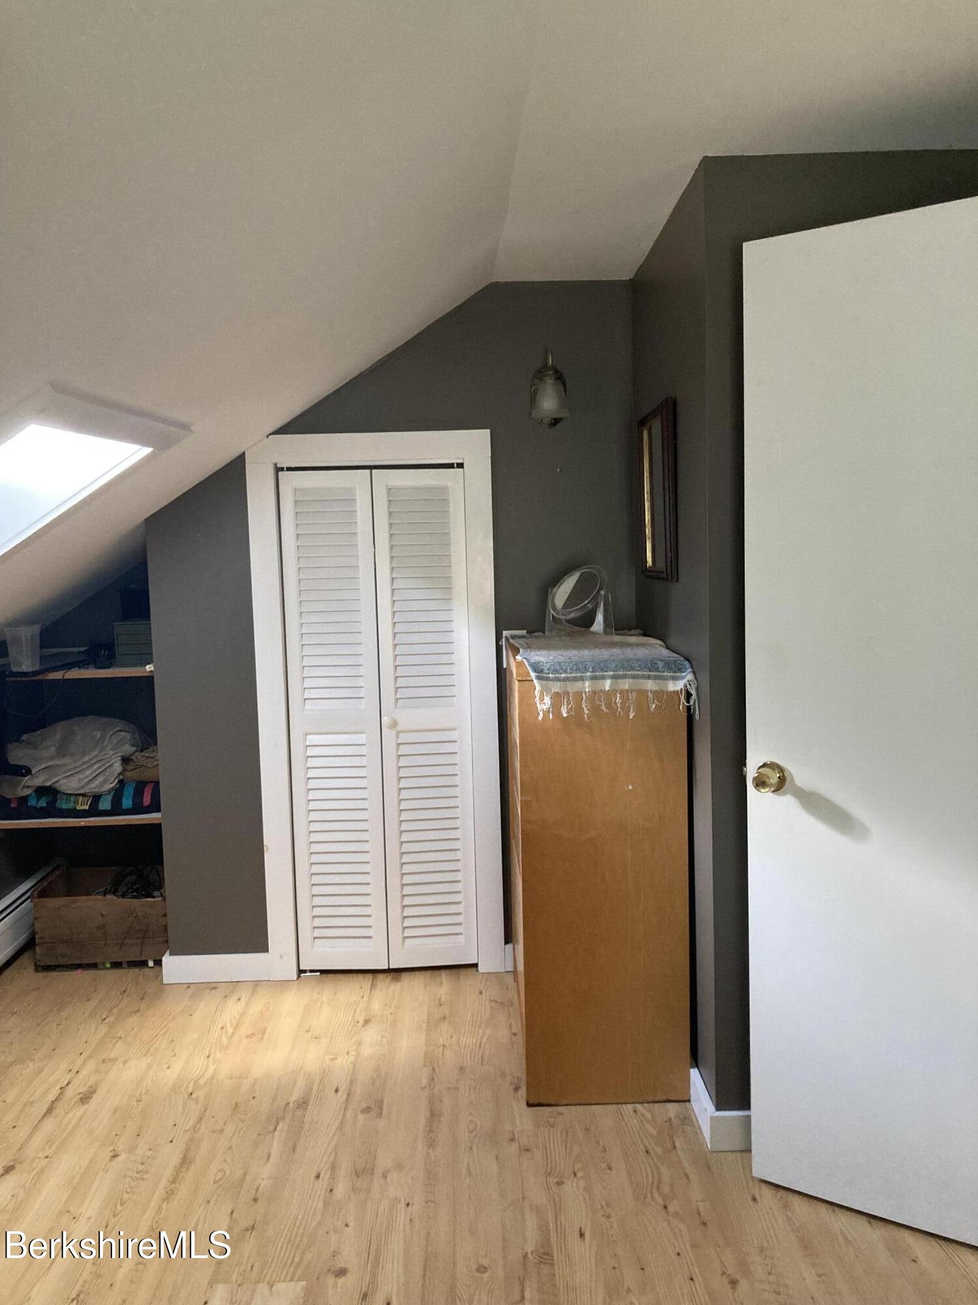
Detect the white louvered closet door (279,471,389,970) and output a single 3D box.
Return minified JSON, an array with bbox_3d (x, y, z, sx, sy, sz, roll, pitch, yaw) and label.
[{"bbox_3d":[-0.506,0.238,3.487,0.297,1.655,0.033,-1,5,3],"label":"white louvered closet door"}]

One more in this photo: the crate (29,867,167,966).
[{"bbox_3d":[-1.357,0.960,3.861,0.475,0.262,0.370,-2,5,-3],"label":"crate"}]

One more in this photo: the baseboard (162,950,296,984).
[{"bbox_3d":[-0.870,1.057,3.539,0.445,0.092,0.020,-2,5,-1],"label":"baseboard"}]

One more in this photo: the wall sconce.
[{"bbox_3d":[0.190,-0.834,3.343,0.122,0.238,0.150,-2,5,-1],"label":"wall sconce"}]

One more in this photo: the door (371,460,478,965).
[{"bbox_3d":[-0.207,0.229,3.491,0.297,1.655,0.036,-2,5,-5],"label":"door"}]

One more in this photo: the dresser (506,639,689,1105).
[{"bbox_3d":[0.284,0.545,3.044,0.420,1.130,0.830,-2,5,-1],"label":"dresser"}]

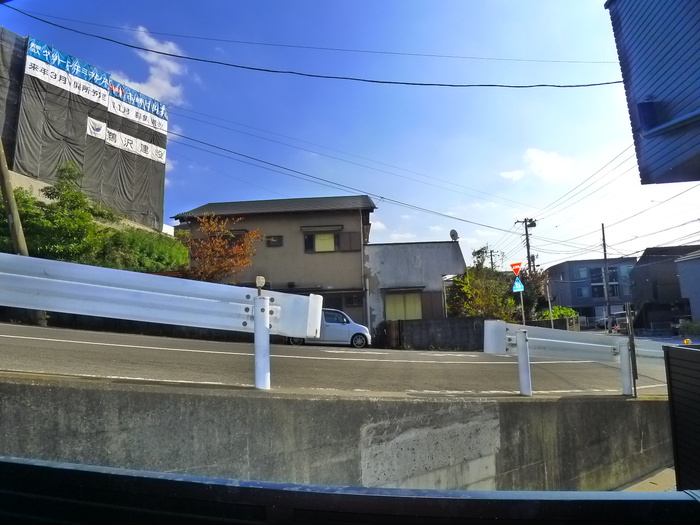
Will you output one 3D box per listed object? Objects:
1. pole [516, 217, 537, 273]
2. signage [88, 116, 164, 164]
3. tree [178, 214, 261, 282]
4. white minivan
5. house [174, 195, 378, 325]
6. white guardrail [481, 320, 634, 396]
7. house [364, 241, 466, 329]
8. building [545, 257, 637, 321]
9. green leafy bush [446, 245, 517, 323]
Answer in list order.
[{"bbox_3d":[16.934,1.503,45.192,1.900,11.470,0.900,-1,-8,0],"label":"pole"},{"bbox_3d":[-21.903,-11.970,48.206,0.100,1.900,8.300,-6,-9,31],"label":"signage"},{"bbox_3d":[-5.325,-0.148,19.931,3.100,3.650,2.700,-1,-8,0],"label":"tree"},{"bbox_3d":[-0.867,2.593,19.128,3.400,1.520,1.475,2,-8,0],"label":"white minivan"},{"bbox_3d":[-2.848,0.466,25.080,9.100,7.700,7.400,-2,-8,6],"label":"house"},{"bbox_3d":[2.582,1.196,5.753,2.650,0.770,0.300,11,-13,-29],"label":"white guardrail"},{"bbox_3d":[3.147,1.865,23.594,4.600,4.600,6.000,-2,-8,6],"label":"house"},{"bbox_3d":[35.650,5.294,70.745,9.200,10.040,11.000,-3,-8,12],"label":"building"},{"bbox_3d":[6.053,1.479,22.297,3.100,4.300,2.800,-1,-8,0],"label":"green leafy bush"}]

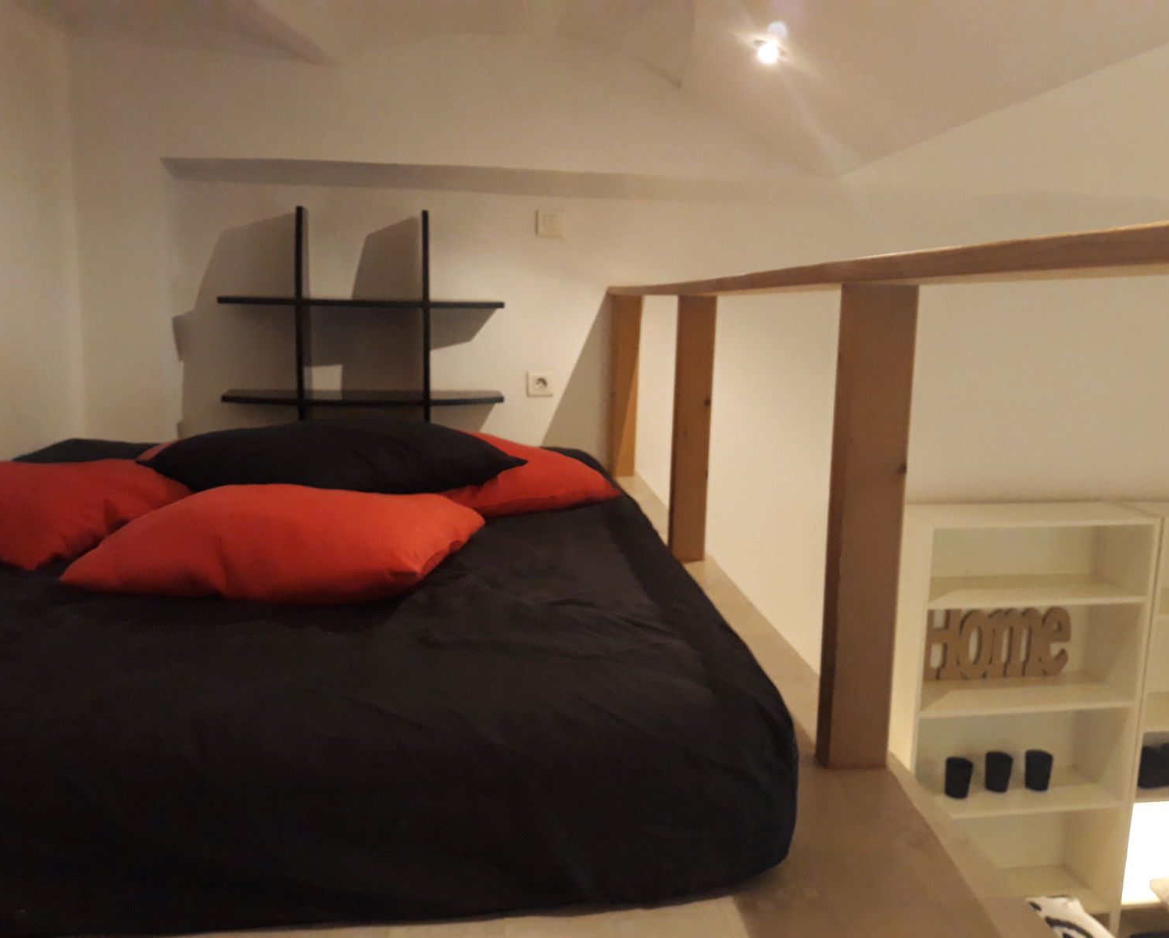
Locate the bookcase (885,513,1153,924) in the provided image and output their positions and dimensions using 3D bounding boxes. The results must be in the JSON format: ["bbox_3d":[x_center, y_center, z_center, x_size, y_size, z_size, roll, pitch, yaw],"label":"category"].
[{"bbox_3d":[1.427,1.136,3.390,0.800,2.020,0.280,0,9,-8],"label":"bookcase"}]

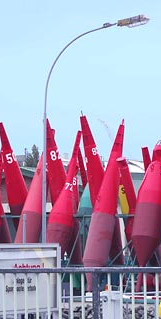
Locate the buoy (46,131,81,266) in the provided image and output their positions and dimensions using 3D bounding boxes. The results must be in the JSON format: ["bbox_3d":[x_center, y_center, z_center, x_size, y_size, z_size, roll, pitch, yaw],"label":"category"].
[{"bbox_3d":[-0.655,2.014,65.000,1.080,6.634,1.080,0,-16,45],"label":"buoy"}]

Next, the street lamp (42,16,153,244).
[{"bbox_3d":[0.475,0.119,47.000,3.205,8.909,0.380,0,-2,0],"label":"street lamp"}]

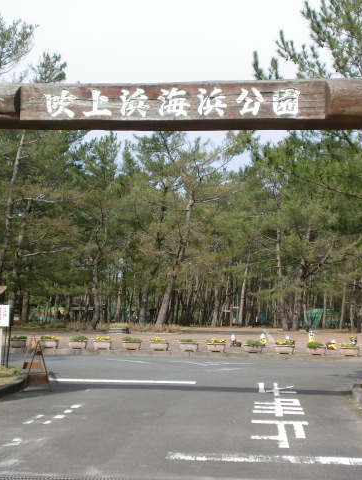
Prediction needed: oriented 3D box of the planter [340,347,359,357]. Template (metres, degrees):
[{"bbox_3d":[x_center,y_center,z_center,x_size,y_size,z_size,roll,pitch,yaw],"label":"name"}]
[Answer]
[{"bbox_3d":[5.023,3.312,25.305,0.590,0.280,0.280,0,-4,15],"label":"planter"}]

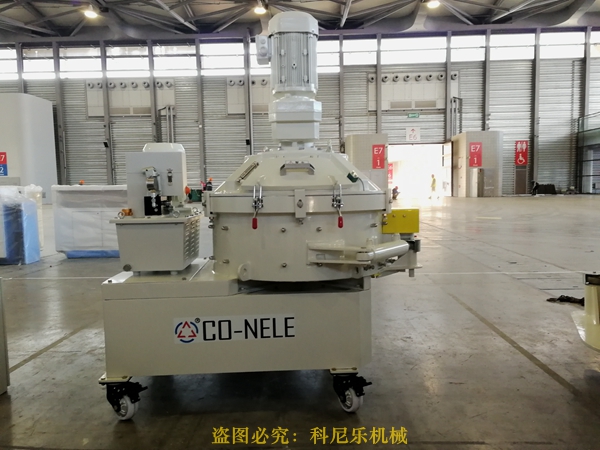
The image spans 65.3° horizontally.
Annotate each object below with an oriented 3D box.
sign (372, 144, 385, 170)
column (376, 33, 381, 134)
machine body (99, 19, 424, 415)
[{"bbox_3d":[5.718,-4.933,34.000,0.886,1.758,0.050,-1,4,2],"label":"sign"},{"bbox_3d":[6.374,-8.686,37.494,0.330,13.105,0.420,-1,4,2],"label":"column"},{"bbox_3d":[-0.135,-0.115,2.133,1.339,1.657,0.870,-1,4,-3],"label":"machine body"}]

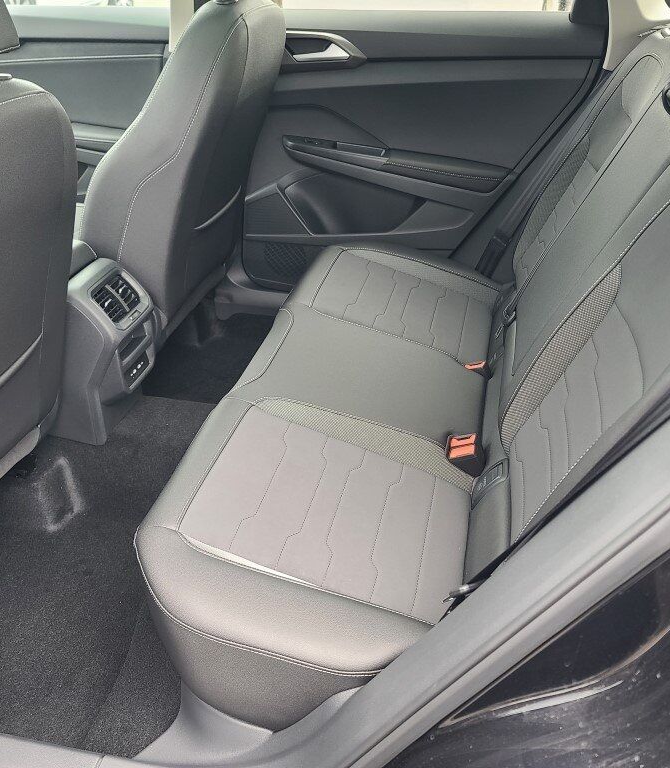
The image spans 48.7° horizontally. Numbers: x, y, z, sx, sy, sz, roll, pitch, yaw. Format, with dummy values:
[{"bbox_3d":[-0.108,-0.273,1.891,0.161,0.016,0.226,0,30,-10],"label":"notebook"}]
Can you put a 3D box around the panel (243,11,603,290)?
[{"bbox_3d":[0.168,-0.552,1.876,0.880,0.710,0.110,7,32,11],"label":"panel"}]

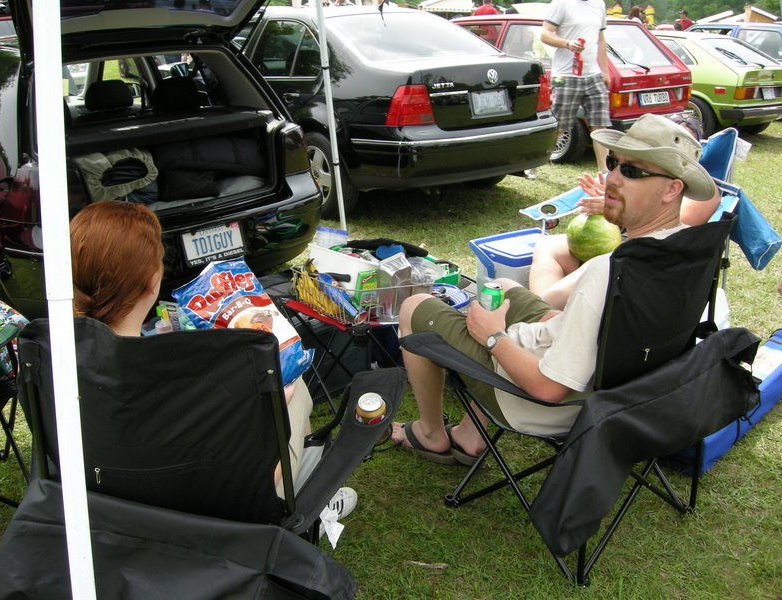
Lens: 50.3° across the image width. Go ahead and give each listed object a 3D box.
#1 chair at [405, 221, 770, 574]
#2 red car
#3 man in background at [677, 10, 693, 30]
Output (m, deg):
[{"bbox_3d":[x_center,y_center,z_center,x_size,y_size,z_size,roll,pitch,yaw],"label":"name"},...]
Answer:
[{"bbox_3d":[0.535,0.189,2.375,0.800,0.920,0.680,-15,24,-36],"label":"chair"},{"bbox_3d":[1.361,-2.494,9.403,1.610,1.390,3.800,-17,25,-39],"label":"red car"},{"bbox_3d":[8.492,-7.520,24.284,0.330,1.750,0.500,-14,23,-33],"label":"man in background"}]

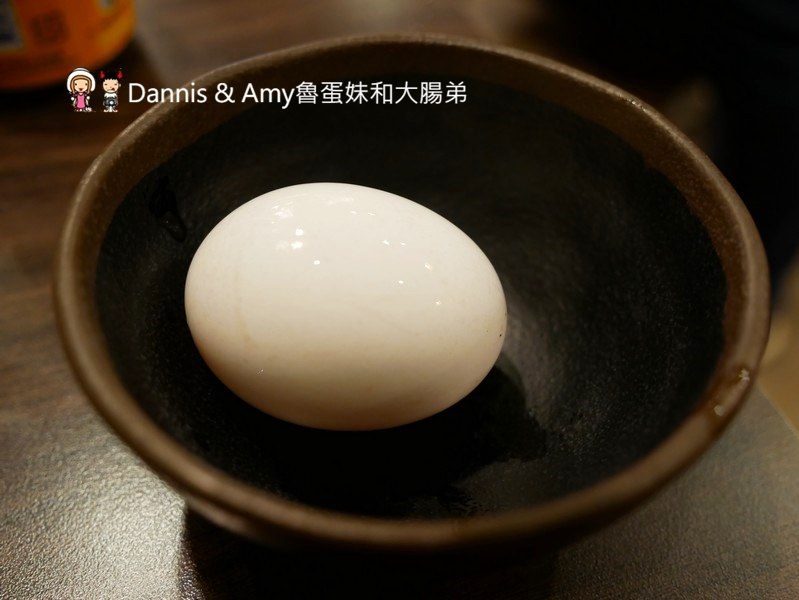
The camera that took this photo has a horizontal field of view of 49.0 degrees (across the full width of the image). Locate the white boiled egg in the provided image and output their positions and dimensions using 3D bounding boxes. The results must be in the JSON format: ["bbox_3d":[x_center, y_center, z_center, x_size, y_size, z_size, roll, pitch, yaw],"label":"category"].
[{"bbox_3d":[-0.009,0.001,0.155,0.057,0.043,0.043,9,44,4],"label":"white boiled egg"}]

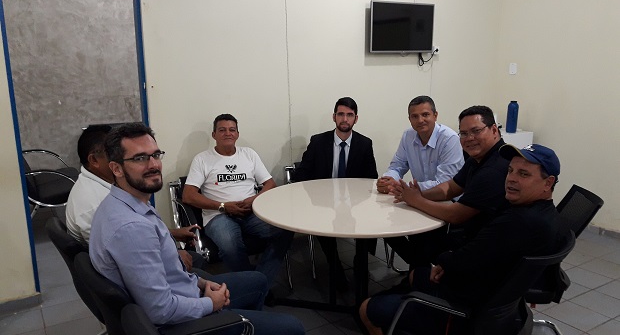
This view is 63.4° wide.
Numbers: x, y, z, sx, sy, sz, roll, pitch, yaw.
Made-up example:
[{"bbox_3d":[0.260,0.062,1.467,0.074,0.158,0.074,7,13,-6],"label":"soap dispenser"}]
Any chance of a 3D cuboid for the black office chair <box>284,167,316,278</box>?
[{"bbox_3d":[0.156,0.352,3.954,0.580,0.820,0.600,-7,13,-26],"label":"black office chair"}]

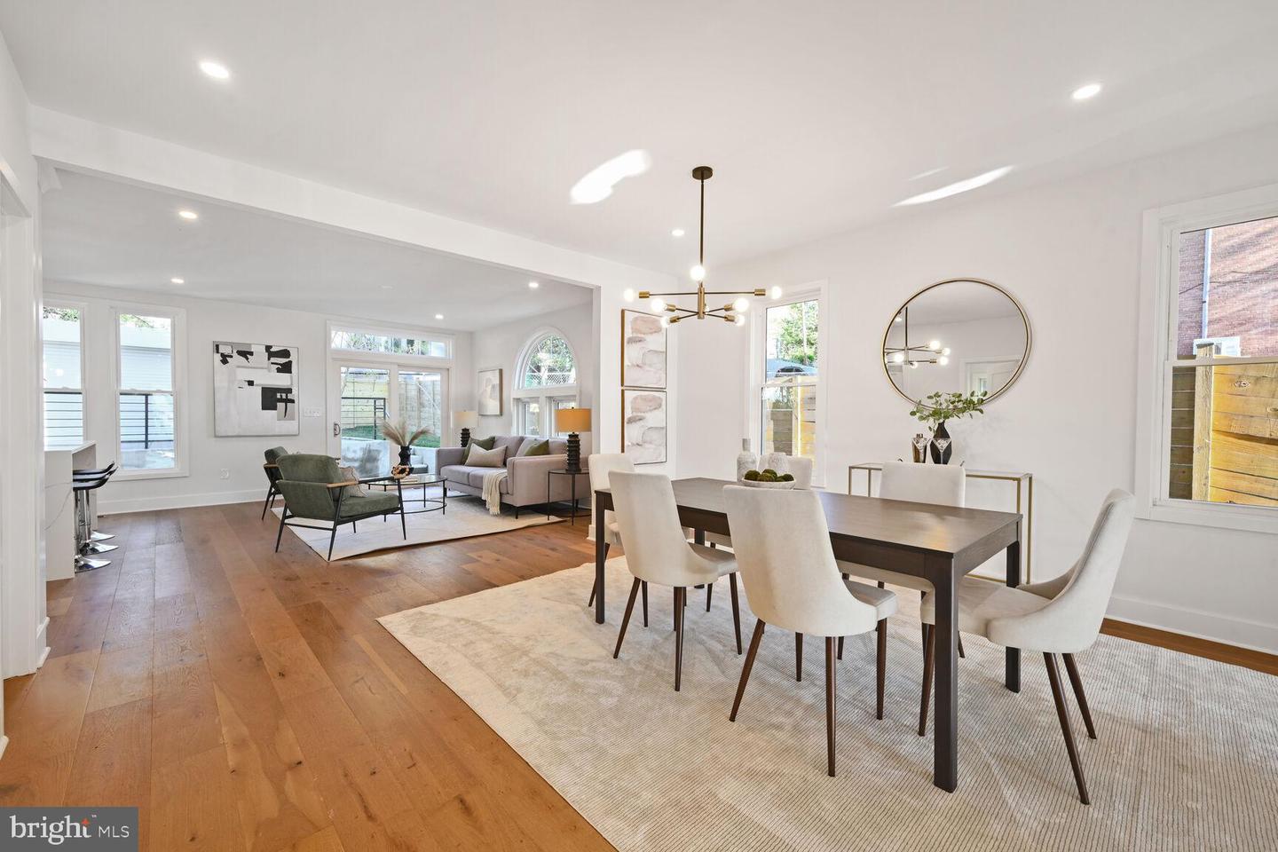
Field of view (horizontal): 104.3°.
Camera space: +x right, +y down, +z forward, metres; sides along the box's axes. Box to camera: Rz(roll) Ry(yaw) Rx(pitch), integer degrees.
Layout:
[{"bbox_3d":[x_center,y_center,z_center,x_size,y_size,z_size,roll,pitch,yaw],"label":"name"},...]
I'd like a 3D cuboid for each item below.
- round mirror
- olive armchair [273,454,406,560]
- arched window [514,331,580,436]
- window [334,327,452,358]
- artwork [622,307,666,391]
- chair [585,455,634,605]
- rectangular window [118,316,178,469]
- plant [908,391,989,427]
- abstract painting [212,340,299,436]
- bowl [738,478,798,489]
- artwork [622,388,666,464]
[{"bbox_3d":[2.191,-0.580,3.488,0.035,0.910,0.910,-1,2,-42],"label":"round mirror"},{"bbox_3d":[-2.716,0.669,4.539,0.710,0.850,0.800,0,1,22],"label":"olive armchair"},{"bbox_3d":[-1.388,-0.571,7.302,0.120,1.660,1.730,-1,1,-44],"label":"arched window"},{"bbox_3d":[-3.949,-1.319,8.033,1.770,0.340,0.100,-1,2,-42],"label":"window"},{"bbox_3d":[0.061,-0.758,5.021,0.610,0.760,0.040,-1,1,-44],"label":"artwork"},{"bbox_3d":[0.005,0.664,3.150,0.600,0.940,0.490,1,2,43],"label":"chair"},{"bbox_3d":[-6.128,-0.420,6.199,0.540,1.950,0.100,-1,1,-44],"label":"rectangular window"},{"bbox_3d":[2.062,-0.119,3.334,0.320,0.250,0.440,-1,2,-42],"label":"plant"},{"bbox_3d":[-5.306,-0.492,6.933,0.945,1.270,0.045,-1,1,-44],"label":"abstract painting"},{"bbox_3d":[0.695,0.333,2.659,0.285,0.078,0.285,0,1,0],"label":"bowl"},{"bbox_3d":[0.055,0.021,4.993,0.600,0.755,0.050,-1,2,-42],"label":"artwork"}]

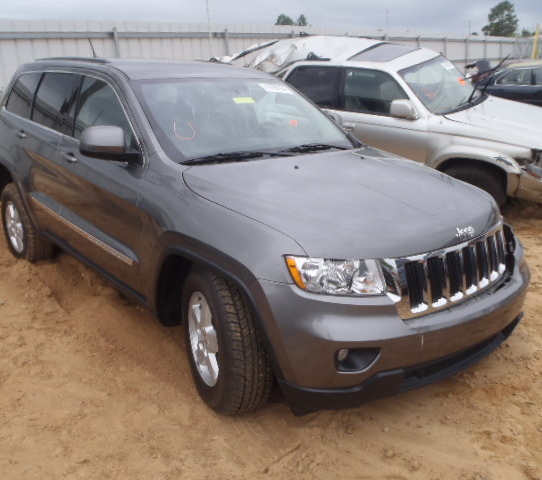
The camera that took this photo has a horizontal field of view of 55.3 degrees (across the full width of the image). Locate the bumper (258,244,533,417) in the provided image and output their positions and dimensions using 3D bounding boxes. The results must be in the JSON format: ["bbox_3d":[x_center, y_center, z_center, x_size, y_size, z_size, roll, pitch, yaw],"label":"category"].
[{"bbox_3d":[0.787,0.295,2.551,1.860,0.570,0.540,-13,21,-39],"label":"bumper"}]

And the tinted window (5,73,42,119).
[{"bbox_3d":[-2.038,-1.184,4.264,0.090,0.360,0.700,7,8,-43],"label":"tinted window"}]

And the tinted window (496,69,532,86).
[{"bbox_3d":[5.715,-3.829,12.200,0.800,0.370,0.090,11,4,39],"label":"tinted window"}]

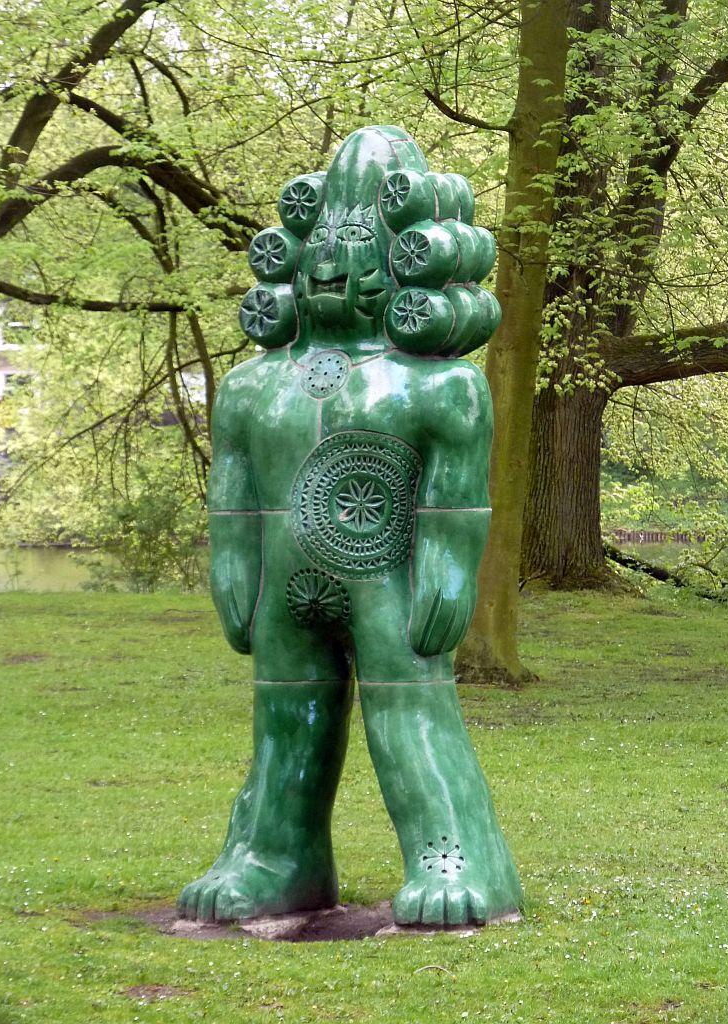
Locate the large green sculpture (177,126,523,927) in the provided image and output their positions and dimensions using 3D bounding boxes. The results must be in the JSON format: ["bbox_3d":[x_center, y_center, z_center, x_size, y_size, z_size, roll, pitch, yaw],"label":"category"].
[{"bbox_3d":[-0.039,0.035,12.700,0.960,2.490,0.600,1,2,24],"label":"large green sculpture"}]

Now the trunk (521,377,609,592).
[{"bbox_3d":[1.840,-0.266,37.600,0.830,1.950,0.820,0,1,0],"label":"trunk"}]

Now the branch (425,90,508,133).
[{"bbox_3d":[0.621,-2.450,24.700,0.530,0.270,0.220,0,1,0],"label":"branch"}]

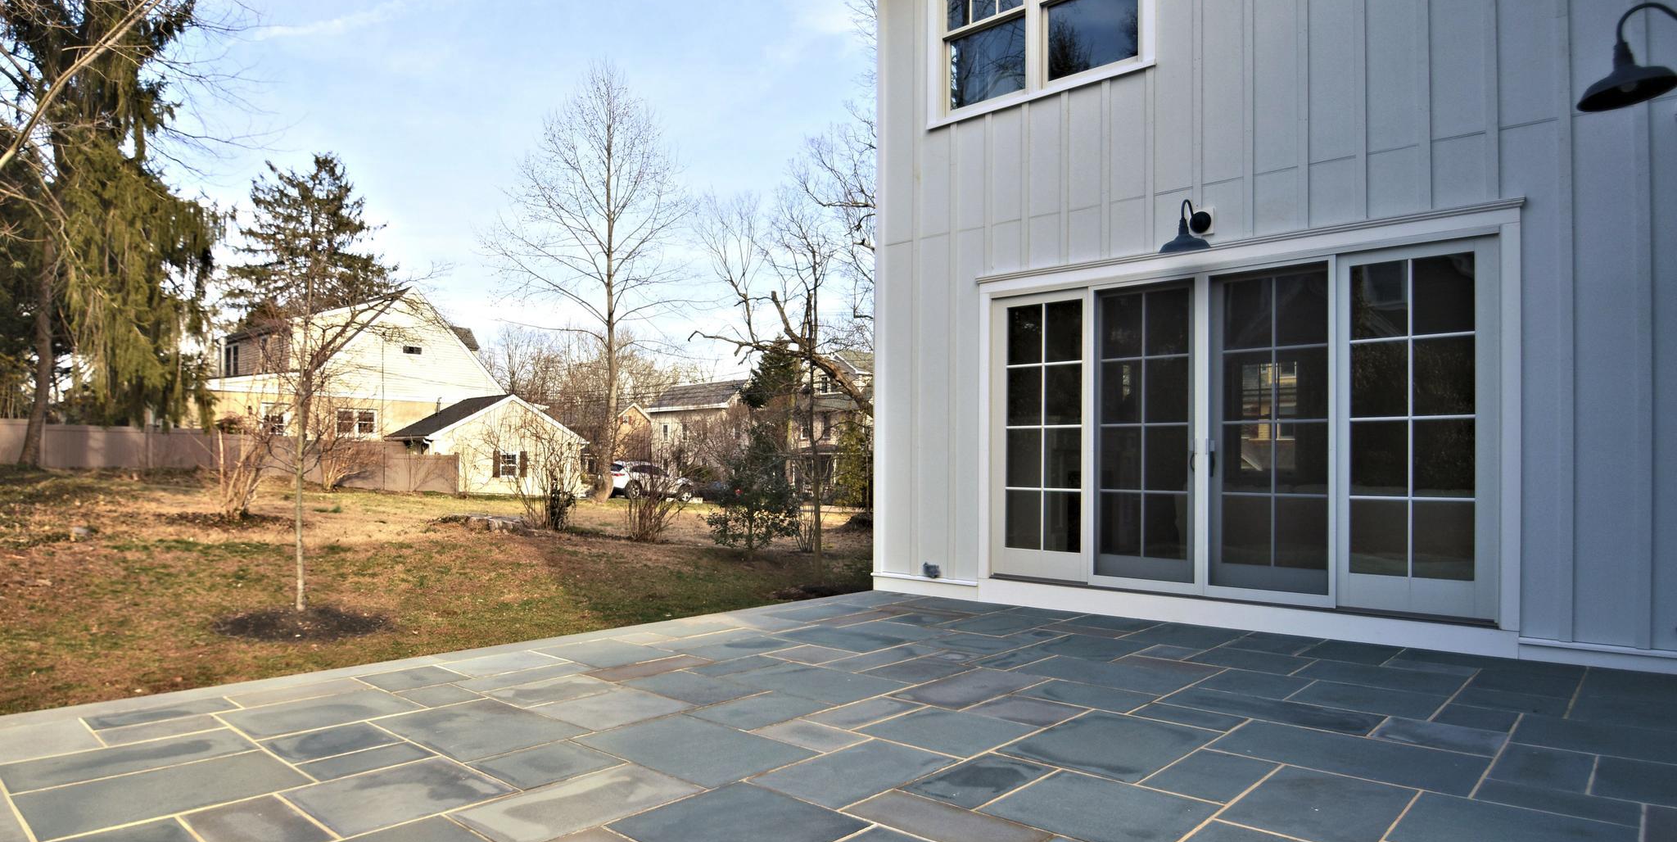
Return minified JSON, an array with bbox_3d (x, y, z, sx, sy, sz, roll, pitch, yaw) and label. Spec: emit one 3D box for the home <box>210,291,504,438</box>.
[{"bbox_3d":[-24.482,-2.363,45.000,10.000,8.400,13.000,-2,-4,45],"label":"home"}]

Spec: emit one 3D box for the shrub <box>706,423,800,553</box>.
[{"bbox_3d":[-1.270,0.998,13.100,1.400,1.950,1.350,0,-3,0],"label":"shrub"}]

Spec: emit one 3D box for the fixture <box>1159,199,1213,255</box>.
[{"bbox_3d":[2.509,-1.397,6.360,0.360,0.380,0.520,-2,-4,38],"label":"fixture"}]

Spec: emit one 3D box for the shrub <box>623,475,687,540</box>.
[{"bbox_3d":[-3.277,1.544,15.700,1.150,1.200,1.100,0,-3,0],"label":"shrub"}]

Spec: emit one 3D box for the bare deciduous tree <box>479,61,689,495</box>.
[{"bbox_3d":[-10.169,-5.593,35.500,8.400,17.400,8.000,0,-3,0],"label":"bare deciduous tree"}]

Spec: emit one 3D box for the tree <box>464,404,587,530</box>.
[{"bbox_3d":[-6.258,0.935,17.800,2.450,2.550,2.200,0,-3,0],"label":"tree"}]

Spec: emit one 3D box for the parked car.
[{"bbox_3d":[-7.966,2.552,37.500,4.600,1.680,1.850,3,-4,-42],"label":"parked car"}]

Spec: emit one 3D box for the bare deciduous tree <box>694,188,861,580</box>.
[{"bbox_3d":[-0.709,-0.434,10.300,1.950,4.500,1.800,0,-3,0],"label":"bare deciduous tree"}]

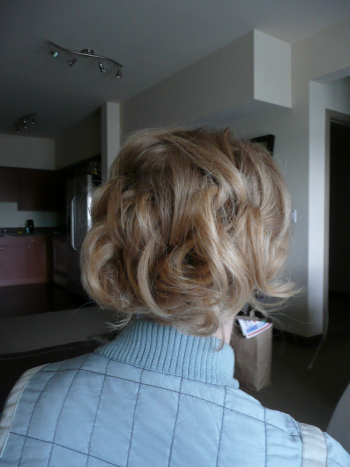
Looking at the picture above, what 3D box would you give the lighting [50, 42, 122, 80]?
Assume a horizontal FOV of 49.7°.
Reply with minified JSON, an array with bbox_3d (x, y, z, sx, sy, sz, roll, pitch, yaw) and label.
[{"bbox_3d":[-0.783,-1.584,3.448,0.750,0.180,0.150,-2,3,-41],"label":"lighting"}]

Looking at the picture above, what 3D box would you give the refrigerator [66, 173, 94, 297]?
[{"bbox_3d":[-1.019,0.102,5.412,0.770,1.760,0.870,-2,3,-35],"label":"refrigerator"}]

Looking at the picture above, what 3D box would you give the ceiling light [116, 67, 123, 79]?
[{"bbox_3d":[-0.538,-1.546,3.643,0.060,0.105,0.065,-1,2,-18],"label":"ceiling light"}]

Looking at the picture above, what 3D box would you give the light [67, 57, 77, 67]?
[{"bbox_3d":[-0.949,-1.581,3.480,0.085,0.080,0.065,-2,2,-37],"label":"light"}]

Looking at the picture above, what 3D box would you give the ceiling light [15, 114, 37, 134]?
[{"bbox_3d":[-2.224,-1.658,5.641,0.150,0.180,0.750,-2,3,-40],"label":"ceiling light"}]

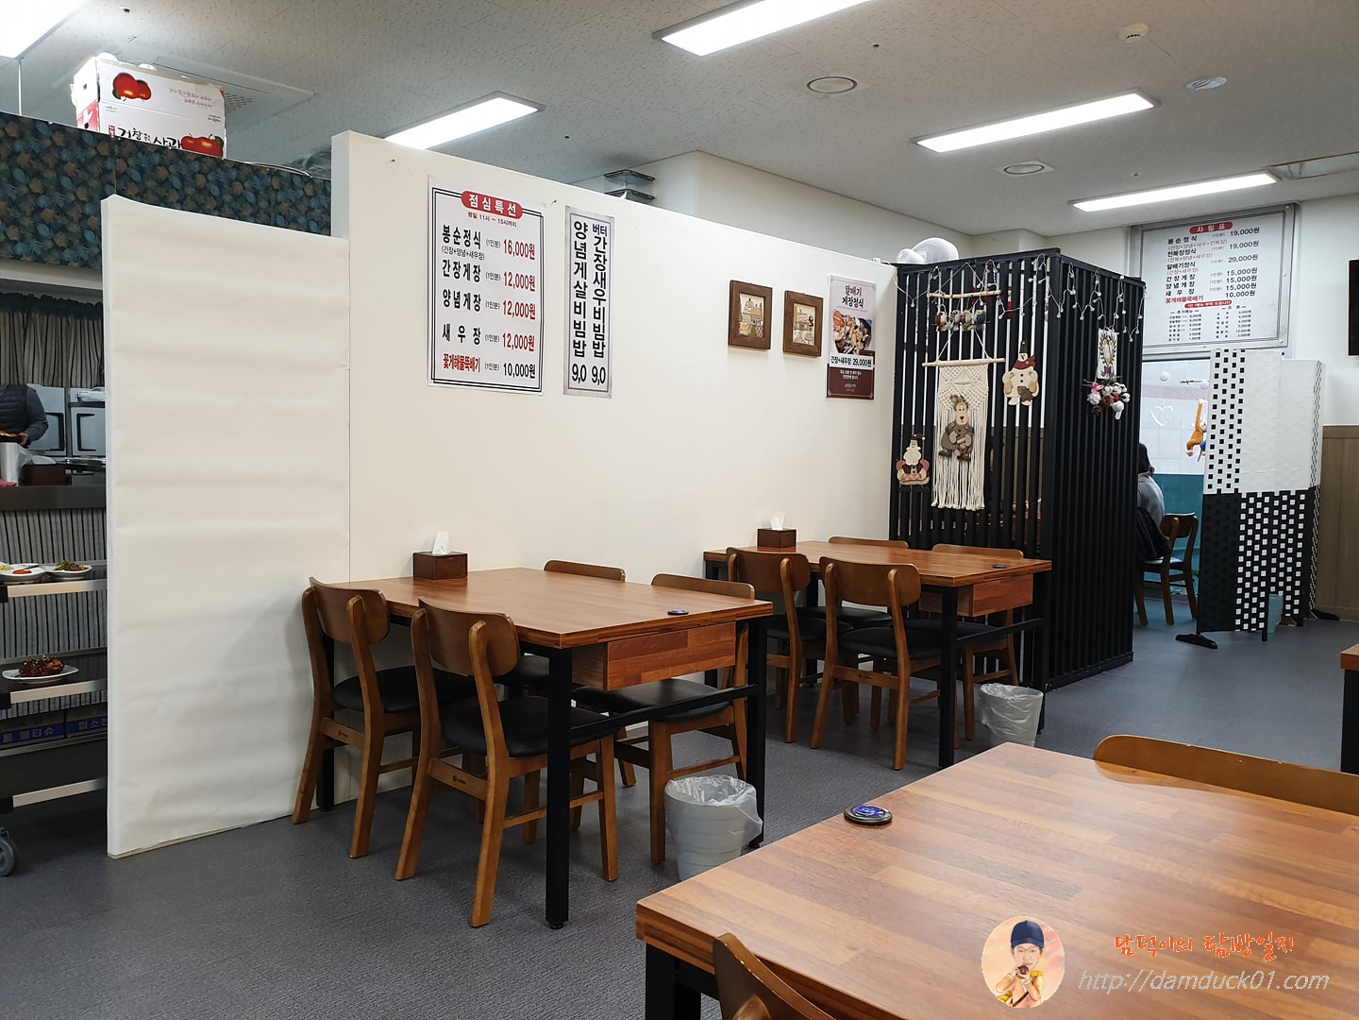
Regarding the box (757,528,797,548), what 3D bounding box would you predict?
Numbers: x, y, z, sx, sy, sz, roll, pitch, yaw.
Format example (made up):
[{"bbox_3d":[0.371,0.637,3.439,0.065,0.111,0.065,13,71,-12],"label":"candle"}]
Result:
[{"bbox_3d":[0.463,0.133,4.804,0.129,0.079,0.132,4,4,42],"label":"box"}]

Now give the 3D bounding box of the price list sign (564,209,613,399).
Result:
[{"bbox_3d":[-0.350,-0.804,3.981,0.009,0.710,0.250,4,5,44],"label":"price list sign"}]

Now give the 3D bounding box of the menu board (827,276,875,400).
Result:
[{"bbox_3d":[0.892,-0.887,5.277,0.012,0.600,0.420,4,5,44],"label":"menu board"}]

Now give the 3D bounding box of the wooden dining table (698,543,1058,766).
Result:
[{"bbox_3d":[0.820,0.565,4.384,1.217,0.726,0.798,4,5,44],"label":"wooden dining table"}]

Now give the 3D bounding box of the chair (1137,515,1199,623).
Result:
[{"bbox_3d":[3.380,0.398,7.265,0.430,0.755,0.480,-2,4,-41],"label":"chair"}]

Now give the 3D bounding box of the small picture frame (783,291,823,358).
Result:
[{"bbox_3d":[0.613,-0.902,4.979,0.025,0.290,0.290,4,5,44],"label":"small picture frame"}]

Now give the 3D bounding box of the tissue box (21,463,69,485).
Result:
[{"bbox_3d":[-2.338,-0.134,3.751,0.127,0.079,0.123,4,5,44],"label":"tissue box"}]

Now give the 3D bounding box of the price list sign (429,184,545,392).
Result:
[{"bbox_3d":[-0.681,-0.787,3.678,0.010,0.717,0.508,4,5,44],"label":"price list sign"}]

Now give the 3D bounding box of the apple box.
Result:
[{"bbox_3d":[-2.158,-1.553,4.177,0.290,0.370,0.470,4,5,44],"label":"apple box"}]

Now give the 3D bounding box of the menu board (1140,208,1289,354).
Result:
[{"bbox_3d":[4.126,-1.761,7.973,1.125,1.031,0.040,4,4,43],"label":"menu board"}]

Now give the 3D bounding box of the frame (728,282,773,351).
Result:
[{"bbox_3d":[0.329,-0.887,4.689,0.025,0.289,0.288,4,5,44],"label":"frame"}]

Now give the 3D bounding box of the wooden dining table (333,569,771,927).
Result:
[{"bbox_3d":[-0.446,0.611,3.134,1.200,0.715,0.800,4,5,44],"label":"wooden dining table"}]

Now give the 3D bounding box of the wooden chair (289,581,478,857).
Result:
[{"bbox_3d":[-0.891,0.591,3.156,0.443,0.767,0.473,4,4,43],"label":"wooden chair"}]

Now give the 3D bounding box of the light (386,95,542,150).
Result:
[{"bbox_3d":[-1.297,-2.190,5.850,1.280,0.040,0.290,4,5,44],"label":"light"}]

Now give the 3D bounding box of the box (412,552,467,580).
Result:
[{"bbox_3d":[-0.807,0.190,3.466,0.123,0.079,0.127,4,5,44],"label":"box"}]

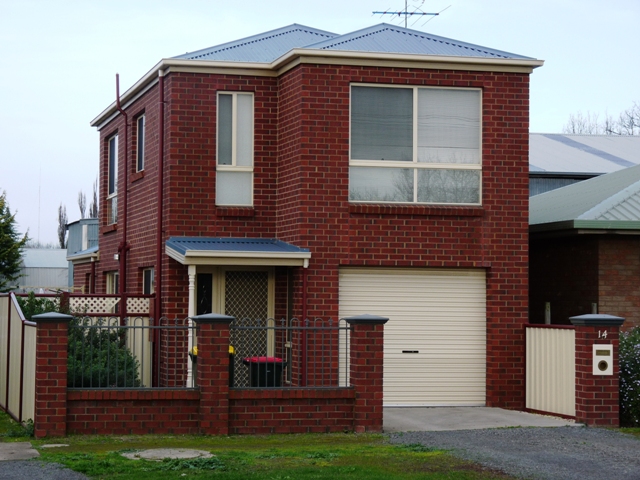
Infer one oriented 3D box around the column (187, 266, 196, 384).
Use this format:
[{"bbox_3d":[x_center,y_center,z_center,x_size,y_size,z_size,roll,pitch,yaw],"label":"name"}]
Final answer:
[{"bbox_3d":[-1.885,1.408,24.540,0.100,2.090,0.100,1,-2,-14],"label":"column"}]

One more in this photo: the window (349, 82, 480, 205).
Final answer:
[{"bbox_3d":[1.461,-1.432,25.524,2.090,1.790,0.100,1,-2,-14],"label":"window"}]

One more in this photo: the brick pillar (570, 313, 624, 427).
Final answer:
[{"bbox_3d":[3.642,1.707,22.066,0.570,1.459,0.470,1,-2,-14],"label":"brick pillar"}]

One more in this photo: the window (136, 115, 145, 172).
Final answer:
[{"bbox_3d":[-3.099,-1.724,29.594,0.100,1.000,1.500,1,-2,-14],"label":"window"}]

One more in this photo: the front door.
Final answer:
[{"bbox_3d":[-1.337,1.462,26.355,1.270,2.080,0.100,1,-2,-14],"label":"front door"}]

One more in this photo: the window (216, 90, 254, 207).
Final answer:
[{"bbox_3d":[-1.332,-1.422,26.416,0.600,1.790,0.100,1,-2,-14],"label":"window"}]

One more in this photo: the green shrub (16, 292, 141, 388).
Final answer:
[{"bbox_3d":[-3.479,1.608,24.137,1.750,1.630,1.500,1,-2,-14],"label":"green shrub"}]

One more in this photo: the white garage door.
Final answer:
[{"bbox_3d":[1.385,1.474,25.558,2.400,2.110,0.100,1,-2,-14],"label":"white garage door"}]

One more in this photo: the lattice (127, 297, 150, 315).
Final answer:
[{"bbox_3d":[-2.932,1.073,27.331,0.390,0.280,0.040,1,-2,-14],"label":"lattice"}]

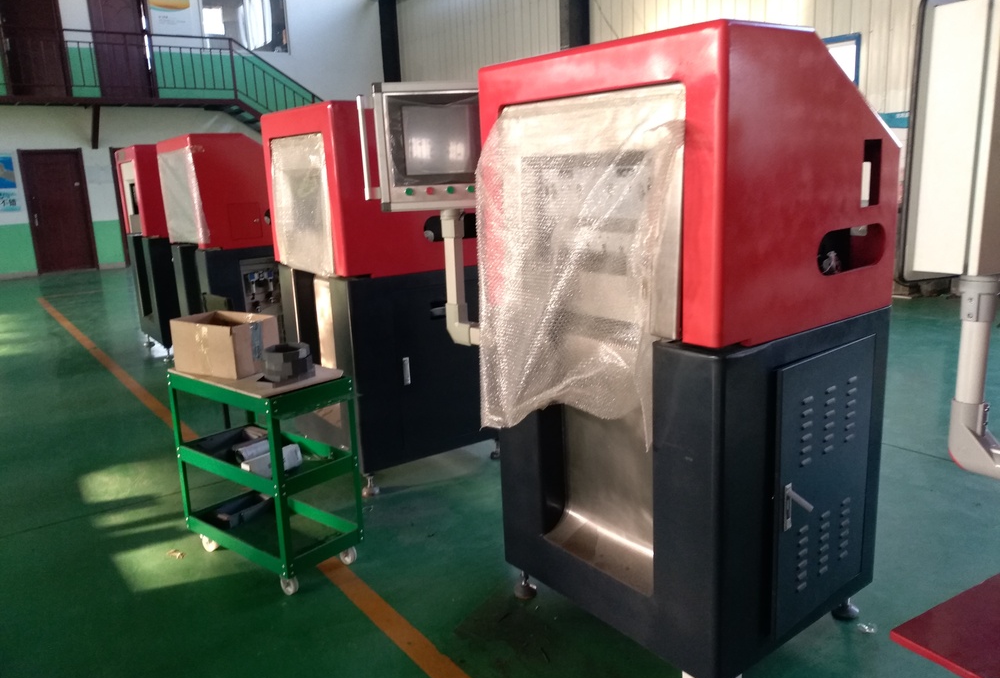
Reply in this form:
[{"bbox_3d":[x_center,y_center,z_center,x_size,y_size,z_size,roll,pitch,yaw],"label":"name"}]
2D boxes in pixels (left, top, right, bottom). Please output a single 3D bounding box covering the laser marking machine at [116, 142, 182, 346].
[{"bbox_3d":[-2.785,-0.825,6.732,0.833,1.724,0.889,-11,15,-34],"label":"laser marking machine"}]

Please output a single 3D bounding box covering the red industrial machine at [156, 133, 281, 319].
[{"bbox_3d":[-1.858,-0.588,5.520,0.833,1.720,0.888,-11,15,-35],"label":"red industrial machine"}]

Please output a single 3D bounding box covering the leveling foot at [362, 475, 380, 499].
[{"bbox_3d":[-0.583,0.657,3.382,0.080,0.094,0.080,-3,13,1],"label":"leveling foot"}]

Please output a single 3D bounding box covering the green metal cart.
[{"bbox_3d":[-0.916,0.497,2.933,0.682,0.761,0.337,8,16,38],"label":"green metal cart"}]

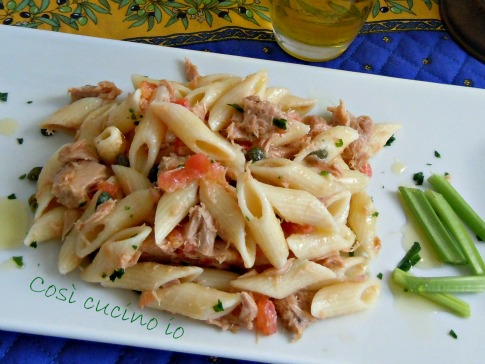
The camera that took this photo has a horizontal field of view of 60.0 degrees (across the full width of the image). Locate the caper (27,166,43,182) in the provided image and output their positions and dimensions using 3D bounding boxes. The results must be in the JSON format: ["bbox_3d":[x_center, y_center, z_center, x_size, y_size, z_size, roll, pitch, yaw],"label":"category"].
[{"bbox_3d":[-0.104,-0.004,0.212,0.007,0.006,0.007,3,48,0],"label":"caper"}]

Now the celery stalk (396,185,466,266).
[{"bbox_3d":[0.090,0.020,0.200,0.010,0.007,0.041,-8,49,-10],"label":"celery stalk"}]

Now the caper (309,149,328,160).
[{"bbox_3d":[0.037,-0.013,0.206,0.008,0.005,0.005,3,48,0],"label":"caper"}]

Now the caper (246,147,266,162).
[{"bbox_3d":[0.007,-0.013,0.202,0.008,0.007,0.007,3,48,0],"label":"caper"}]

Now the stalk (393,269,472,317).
[{"bbox_3d":[0.079,0.047,0.176,0.030,0.005,0.006,27,52,20],"label":"stalk"}]

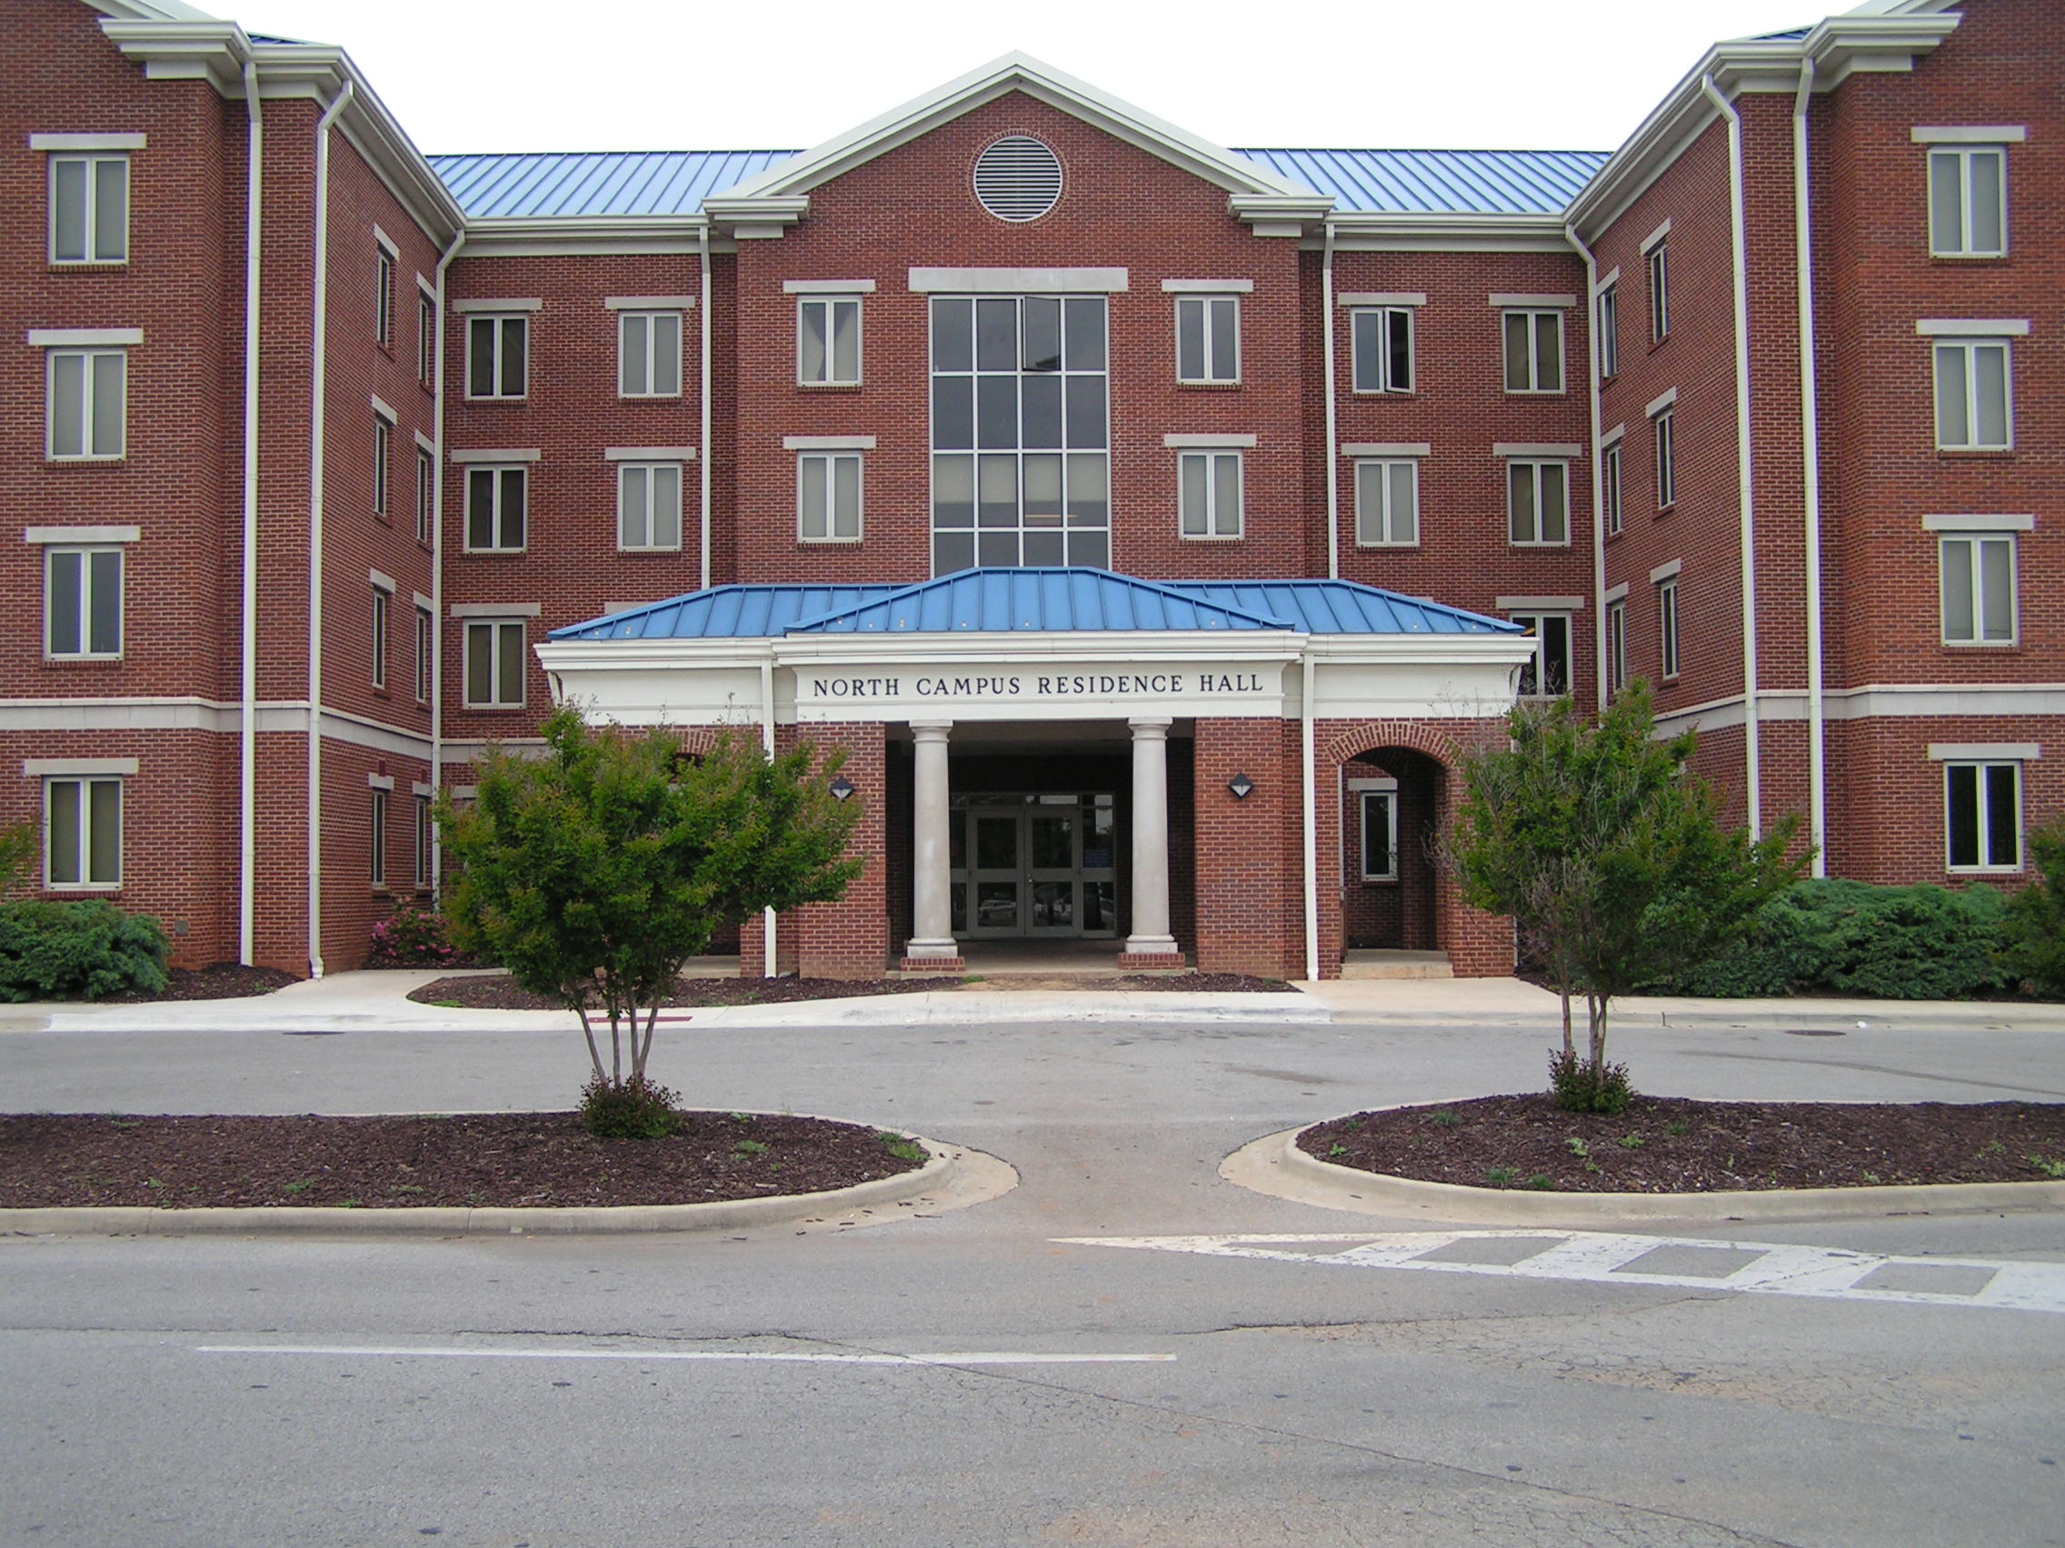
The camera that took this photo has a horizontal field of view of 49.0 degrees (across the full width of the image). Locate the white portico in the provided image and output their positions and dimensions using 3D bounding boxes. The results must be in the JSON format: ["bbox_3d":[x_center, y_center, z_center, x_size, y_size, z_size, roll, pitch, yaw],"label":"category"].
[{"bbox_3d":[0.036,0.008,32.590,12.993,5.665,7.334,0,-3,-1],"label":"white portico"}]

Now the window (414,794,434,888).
[{"bbox_3d":[-10.236,1.180,37.884,0.140,1.527,1.068,0,-3,-1],"label":"window"}]

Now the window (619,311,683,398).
[{"bbox_3d":[-6.569,-7.215,39.041,1.090,1.510,0.130,0,-3,-1],"label":"window"}]

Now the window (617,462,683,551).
[{"bbox_3d":[-6.551,-4.588,38.837,1.128,1.531,0.120,0,-3,-2],"label":"window"}]

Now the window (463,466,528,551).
[{"bbox_3d":[-9.188,-4.547,38.952,1.060,1.502,0.120,0,-3,-1],"label":"window"}]

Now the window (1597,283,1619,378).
[{"bbox_3d":[9.959,-7.478,38.741,0.140,1.527,1.068,0,-3,-1],"label":"window"}]

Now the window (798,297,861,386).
[{"bbox_3d":[-3.407,-7.280,38.240,1.060,1.502,0.120,0,-3,-1],"label":"window"}]

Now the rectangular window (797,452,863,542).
[{"bbox_3d":[-3.382,-4.641,38.114,1.060,1.502,0.120,0,-3,-1],"label":"rectangular window"}]

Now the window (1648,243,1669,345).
[{"bbox_3d":[9.920,-7.530,35.615,0.120,1.502,1.060,0,-3,-1],"label":"window"}]

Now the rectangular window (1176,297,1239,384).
[{"bbox_3d":[2.974,-7.336,38.224,1.050,1.500,0.120,0,-3,-1],"label":"rectangular window"}]

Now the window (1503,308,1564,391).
[{"bbox_3d":[8.709,-7.332,39.355,1.080,1.490,0.130,0,-3,-1],"label":"window"}]

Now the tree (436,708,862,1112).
[{"bbox_3d":[-2.162,0.802,12.814,2.396,2.367,2.200,0,-3,-2],"label":"tree"}]

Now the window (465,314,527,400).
[{"bbox_3d":[-9.183,-7.187,38.986,1.050,1.500,0.120,0,-3,-1],"label":"window"}]

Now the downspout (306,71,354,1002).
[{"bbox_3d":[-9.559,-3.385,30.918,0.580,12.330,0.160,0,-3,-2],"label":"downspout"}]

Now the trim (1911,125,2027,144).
[{"bbox_3d":[12.712,-8.686,30.769,1.577,0.229,0.120,0,-3,-2],"label":"trim"}]

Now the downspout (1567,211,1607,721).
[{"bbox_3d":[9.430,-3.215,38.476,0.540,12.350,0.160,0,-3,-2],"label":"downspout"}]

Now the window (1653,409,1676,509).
[{"bbox_3d":[10.046,-4.967,35.791,0.140,1.527,1.068,0,-3,-1],"label":"window"}]

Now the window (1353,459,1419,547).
[{"bbox_3d":[6.140,-4.682,39.171,1.090,1.510,0.130,0,-3,-1],"label":"window"}]

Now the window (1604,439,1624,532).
[{"bbox_3d":[9.894,-4.757,38.278,0.120,1.502,1.060,0,-3,-1],"label":"window"}]

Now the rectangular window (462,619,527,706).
[{"bbox_3d":[-9.230,-1.916,39.129,1.068,1.527,0.140,0,-3,-1],"label":"rectangular window"}]

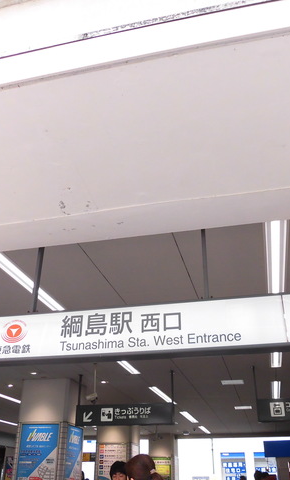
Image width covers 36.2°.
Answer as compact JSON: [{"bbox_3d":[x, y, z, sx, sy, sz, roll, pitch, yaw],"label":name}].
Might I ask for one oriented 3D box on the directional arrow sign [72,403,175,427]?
[{"bbox_3d":[-0.417,3.618,9.157,2.062,0.405,0.175,-6,-30,13],"label":"directional arrow sign"}]

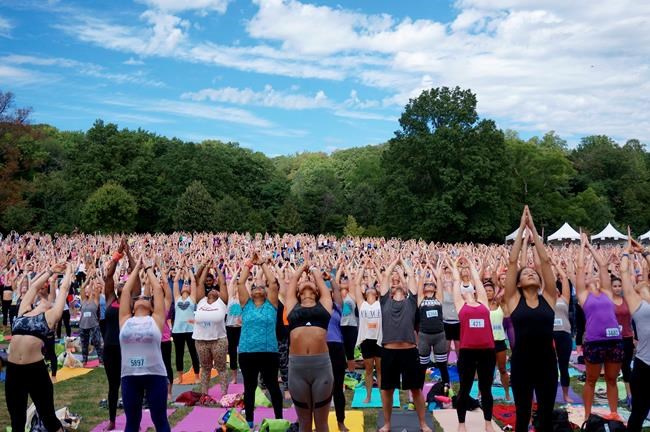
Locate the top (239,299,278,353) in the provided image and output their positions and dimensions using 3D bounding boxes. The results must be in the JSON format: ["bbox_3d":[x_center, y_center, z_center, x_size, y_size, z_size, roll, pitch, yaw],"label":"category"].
[{"bbox_3d":[-0.729,1.200,8.300,0.420,0.570,0.280,0,-13,0],"label":"top"}]

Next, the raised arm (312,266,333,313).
[{"bbox_3d":[-0.022,0.640,6.600,0.180,0.410,0.200,0,-5,3],"label":"raised arm"}]

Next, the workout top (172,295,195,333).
[{"bbox_3d":[-2.289,1.615,12.300,0.360,0.590,0.250,0,-11,0],"label":"workout top"}]

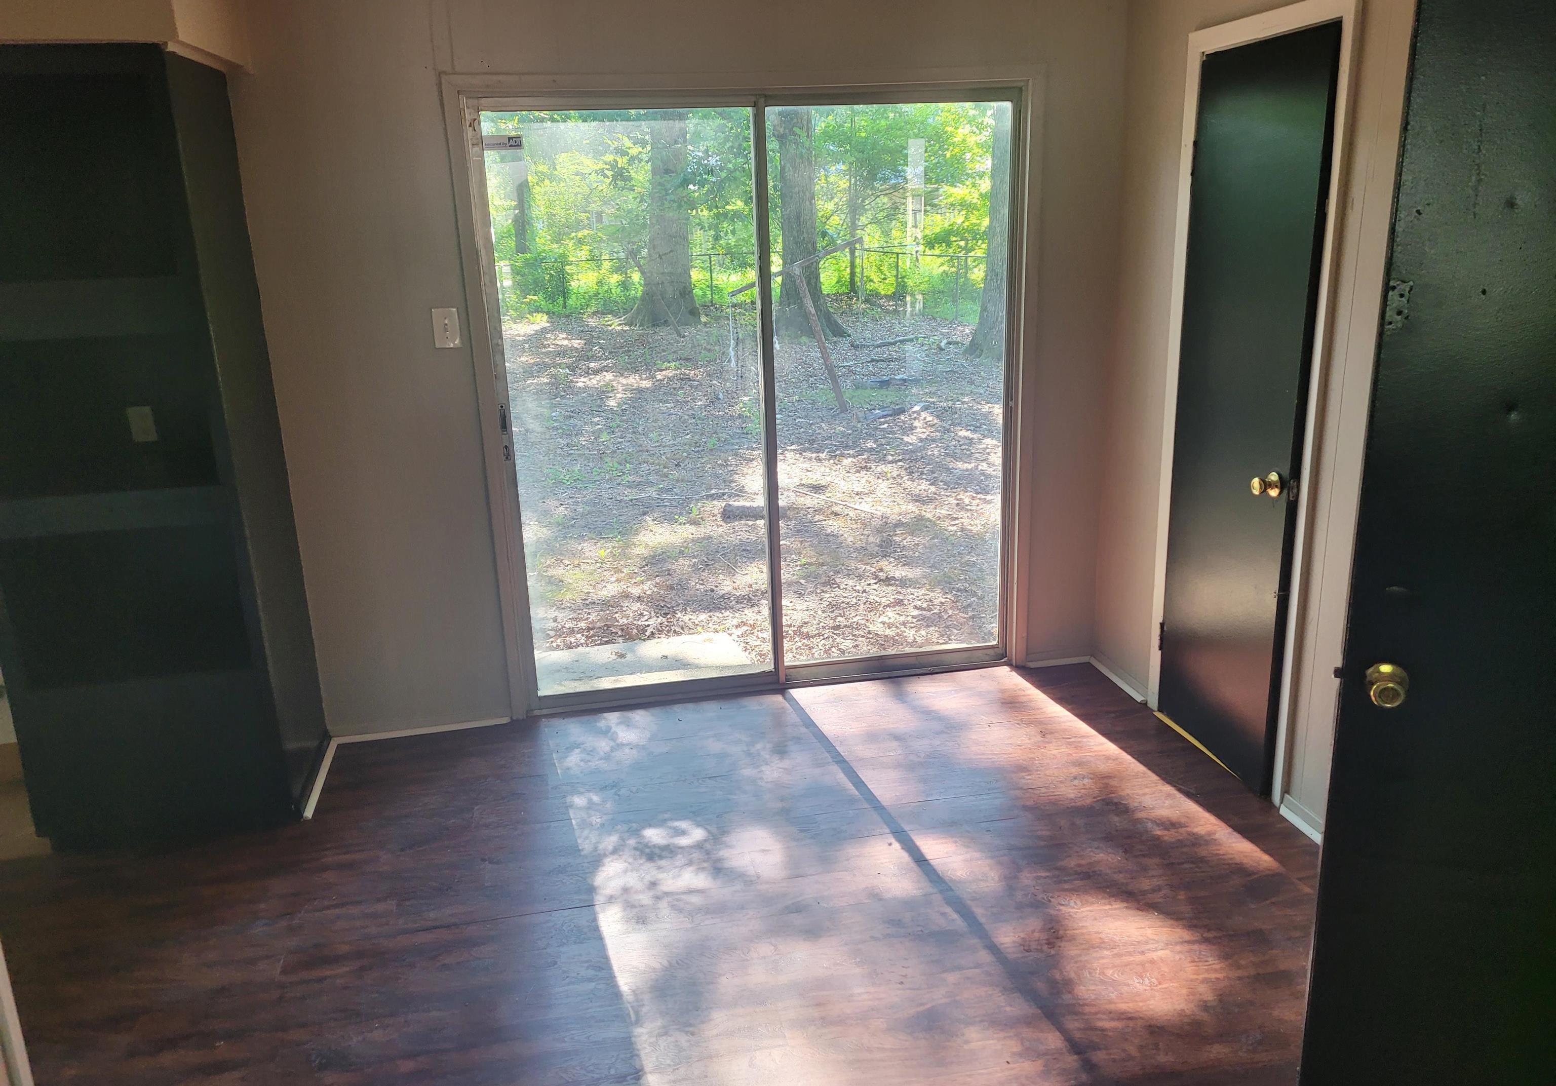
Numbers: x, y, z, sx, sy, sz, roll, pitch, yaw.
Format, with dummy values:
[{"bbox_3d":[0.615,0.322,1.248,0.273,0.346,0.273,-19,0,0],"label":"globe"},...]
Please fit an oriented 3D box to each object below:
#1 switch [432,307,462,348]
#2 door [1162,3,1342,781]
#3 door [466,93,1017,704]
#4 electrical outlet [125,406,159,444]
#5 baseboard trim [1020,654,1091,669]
[{"bbox_3d":[-1.018,-0.658,3.593,0.073,0.117,0.010,-5,17,-11],"label":"switch"},{"bbox_3d":[1.293,-0.328,3.303,0.038,2.020,0.605,-4,16,-8],"label":"door"},{"bbox_3d":[-0.034,-0.473,3.901,1.879,2.054,0.100,-5,17,-11],"label":"door"},{"bbox_3d":[-1.929,-0.358,3.547,0.070,0.115,0.008,-5,16,-10],"label":"electrical outlet"},{"bbox_3d":[1.044,0.438,4.350,0.254,0.022,0.016,-5,17,-11],"label":"baseboard trim"}]

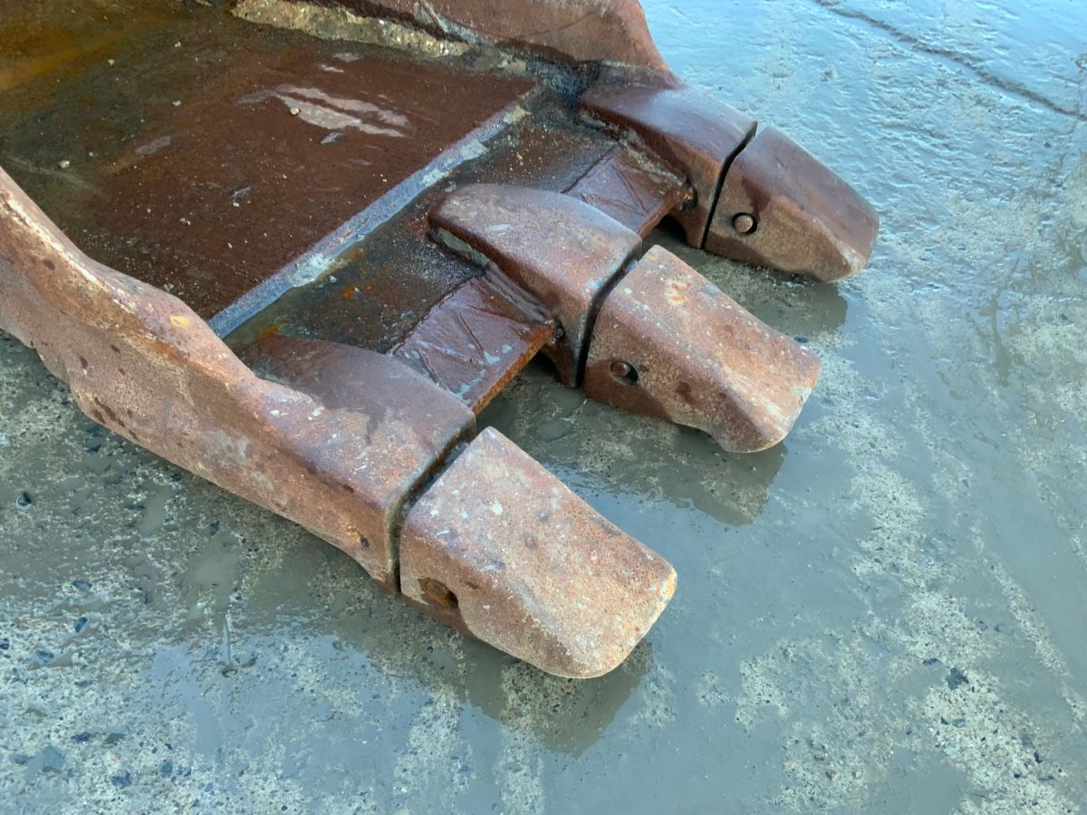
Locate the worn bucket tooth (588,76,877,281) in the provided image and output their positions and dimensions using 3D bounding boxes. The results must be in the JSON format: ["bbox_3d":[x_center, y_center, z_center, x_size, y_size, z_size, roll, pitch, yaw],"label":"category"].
[{"bbox_3d":[0.204,-0.251,1.020,0.343,0.120,0.111,28,52,18],"label":"worn bucket tooth"}]

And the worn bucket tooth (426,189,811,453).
[{"bbox_3d":[0.064,-0.086,0.859,0.376,0.120,0.111,28,52,18],"label":"worn bucket tooth"}]

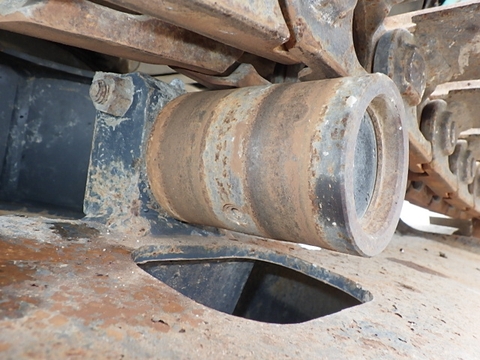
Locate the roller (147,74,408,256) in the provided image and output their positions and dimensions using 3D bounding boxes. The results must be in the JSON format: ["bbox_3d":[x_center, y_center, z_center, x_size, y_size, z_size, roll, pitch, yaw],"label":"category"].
[{"bbox_3d":[0.028,-0.014,0.302,0.165,0.117,0.117,5,-1,38],"label":"roller"}]

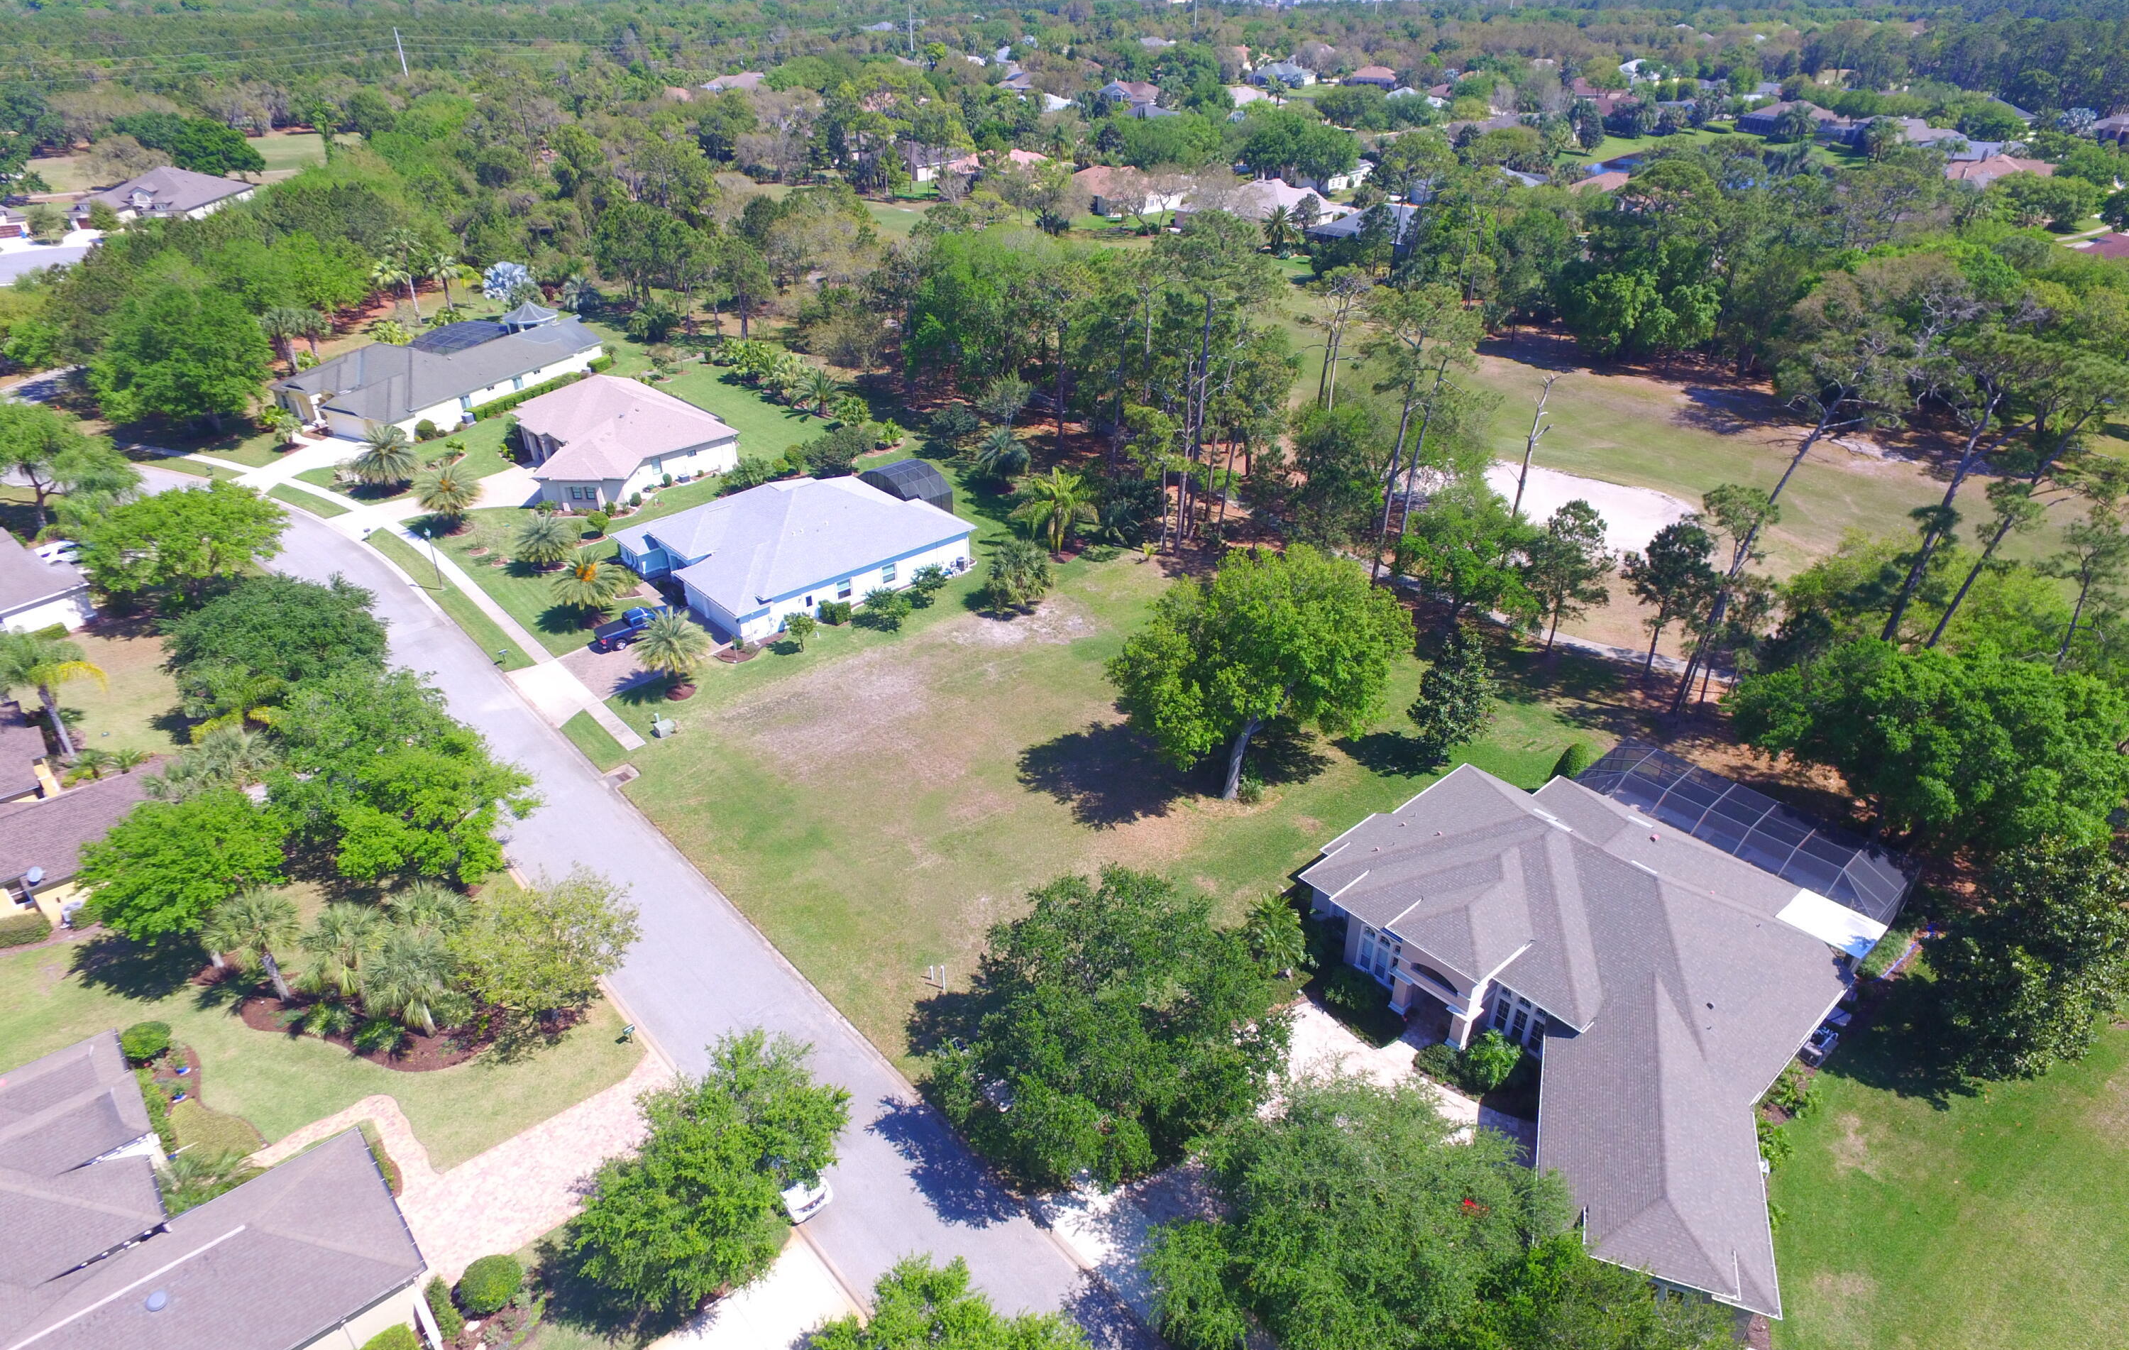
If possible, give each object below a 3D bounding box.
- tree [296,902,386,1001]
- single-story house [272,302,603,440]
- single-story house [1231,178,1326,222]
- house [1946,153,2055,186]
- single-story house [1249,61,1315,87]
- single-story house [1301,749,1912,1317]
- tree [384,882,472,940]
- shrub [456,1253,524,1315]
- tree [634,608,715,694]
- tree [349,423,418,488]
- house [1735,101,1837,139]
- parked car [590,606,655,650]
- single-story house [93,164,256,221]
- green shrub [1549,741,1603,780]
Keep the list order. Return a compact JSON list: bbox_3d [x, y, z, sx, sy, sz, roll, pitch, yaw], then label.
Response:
[{"bbox_3d":[-33.689,13.445,58.552,4.300,6.200,4.300,-21,36,-32],"label":"tree"},{"bbox_3d":[-71.327,-36.478,143.184,21.600,6.200,35.800,13,33,21],"label":"single-story house"},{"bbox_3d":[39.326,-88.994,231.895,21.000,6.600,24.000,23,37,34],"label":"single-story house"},{"bbox_3d":[205.000,-109.500,269.000,20.000,6.200,18.000,-3,31,-5],"label":"house"},{"bbox_3d":[83.248,-231.408,474.184,22.000,6.800,19.000,16,34,25],"label":"single-story house"},{"bbox_3d":[26.018,12.299,58.870,32.000,7.100,25.600,-26,39,-36],"label":"single-story house"},{"bbox_3d":[-32.200,13.283,62.962,4.100,5.400,4.100,0,30,0],"label":"tree"},{"bbox_3d":[-22.520,23.948,48.327,2.300,1.850,2.300,0,30,0],"label":"shrub"},{"bbox_3d":[-27.451,-1.413,87.241,5.100,6.200,5.100,0,30,0],"label":"tree"},{"bbox_3d":[-66.298,-21.045,120.434,5.700,6.500,5.700,0,30,0],"label":"tree"},{"bbox_3d":[210.000,-160.500,357.000,20.000,6.400,22.000,-3,31,-5],"label":"house"},{"bbox_3d":[-32.206,-3.624,92.000,1.900,1.850,5.600,27,40,38],"label":"parked car"},{"bbox_3d":[-178.285,-95.383,243.076,21.664,8.300,28.354,-3,30,-5],"label":"single-story house"},{"bbox_3d":[30.897,5.428,74.682,2.700,3.400,2.700,14,33,23],"label":"green shrub"}]

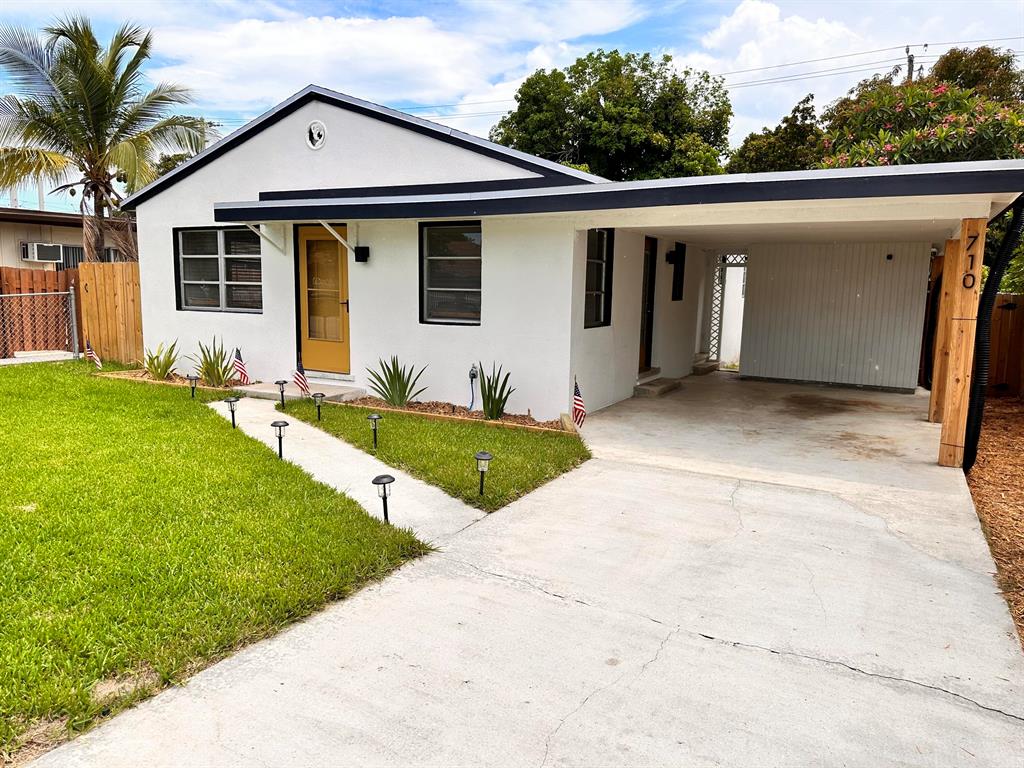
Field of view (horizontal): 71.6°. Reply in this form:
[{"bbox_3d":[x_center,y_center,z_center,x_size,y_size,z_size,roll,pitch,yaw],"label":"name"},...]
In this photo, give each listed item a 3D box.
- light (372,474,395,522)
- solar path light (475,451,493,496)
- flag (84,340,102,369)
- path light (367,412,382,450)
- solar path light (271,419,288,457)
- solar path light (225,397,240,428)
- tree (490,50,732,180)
[{"bbox_3d":[-0.828,0.750,4.645,0.146,0.330,0.146,0,8,-10],"label":"light"},{"bbox_3d":[-0.215,0.673,5.345,0.134,0.347,0.134,1,8,-2],"label":"solar path light"},{"bbox_3d":[-7.241,-0.494,12.300,0.270,0.530,0.120,-1,8,-18],"label":"flag"},{"bbox_3d":[-1.297,0.450,6.740,0.138,0.340,0.138,-1,8,-11],"label":"path light"},{"bbox_3d":[-2.004,0.489,6.152,0.148,0.348,0.148,-2,8,-18],"label":"solar path light"},{"bbox_3d":[-2.885,0.301,7.346,0.148,0.333,0.148,-2,8,-22],"label":"solar path light"},{"bbox_3d":[3.459,-6.493,24.681,8.200,9.500,7.800,5,9,26],"label":"tree"}]

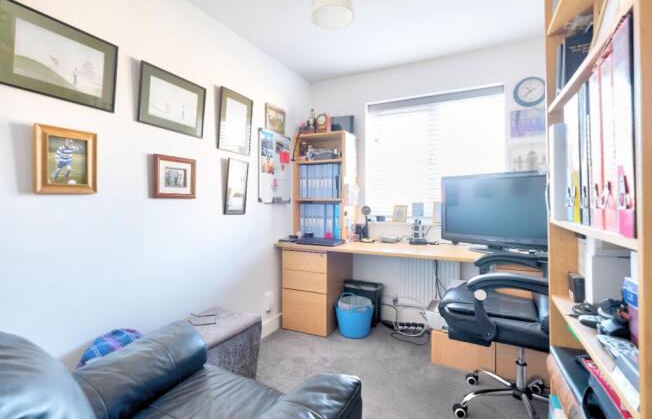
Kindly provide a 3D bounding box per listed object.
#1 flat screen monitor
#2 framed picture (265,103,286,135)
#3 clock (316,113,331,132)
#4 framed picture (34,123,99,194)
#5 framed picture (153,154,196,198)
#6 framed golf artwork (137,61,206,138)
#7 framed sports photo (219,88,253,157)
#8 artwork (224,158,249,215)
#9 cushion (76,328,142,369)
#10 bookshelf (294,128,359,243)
[{"bbox_3d":[1.260,0.026,2.160,0.750,0.570,0.210,1,2,36],"label":"flat screen monitor"},{"bbox_3d":[-0.442,-0.768,2.509,0.025,0.218,0.284,3,4,27],"label":"framed picture"},{"bbox_3d":[-0.021,-0.796,2.754,0.108,0.185,0.080,1,2,26],"label":"clock"},{"bbox_3d":[-1.098,-0.202,1.233,0.035,0.270,0.207,5,4,27],"label":"framed picture"},{"bbox_3d":[-0.871,-0.181,1.688,0.030,0.237,0.251,2,3,27],"label":"framed picture"},{"bbox_3d":[-0.866,-0.604,1.660,0.025,0.309,0.396,6,4,27],"label":"framed golf artwork"},{"bbox_3d":[-0.647,-0.614,2.078,0.025,0.406,0.306,7,4,27],"label":"framed sports photo"},{"bbox_3d":[-0.648,-0.158,2.099,0.025,0.388,0.197,5,3,27],"label":"artwork"},{"bbox_3d":[-0.884,0.621,1.254,0.340,0.130,0.350,17,10,25],"label":"cushion"},{"bbox_3d":[0.002,-0.216,2.826,0.535,0.975,0.330,1,2,26],"label":"bookshelf"}]

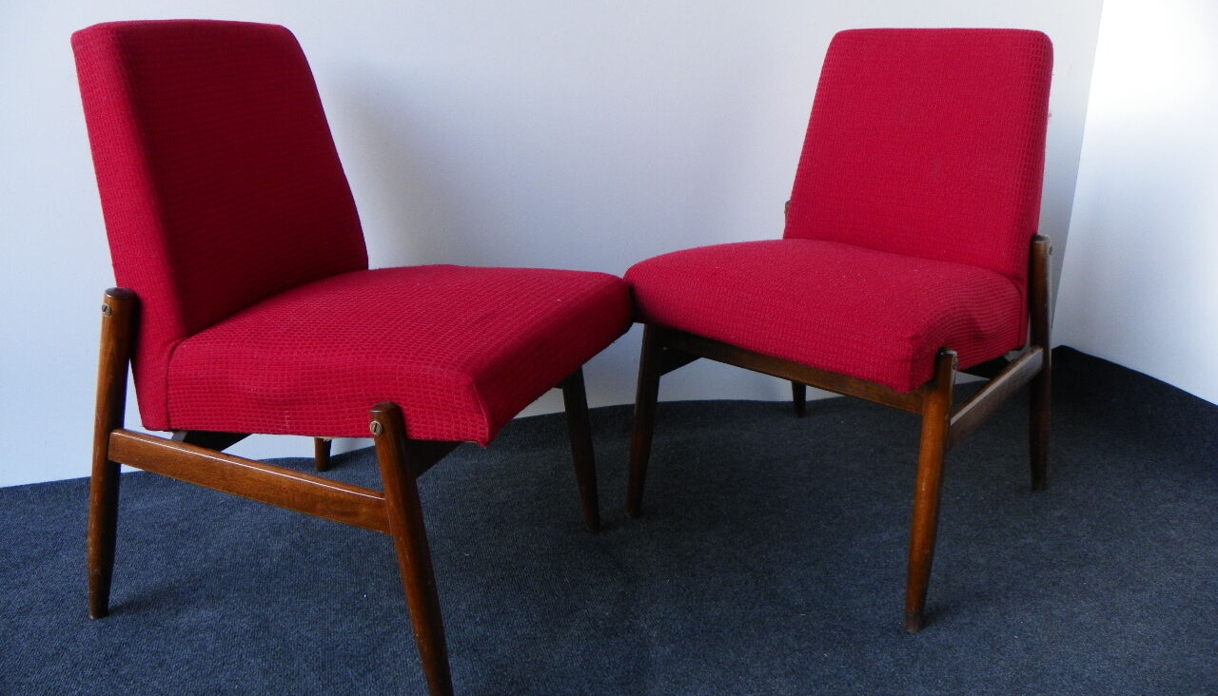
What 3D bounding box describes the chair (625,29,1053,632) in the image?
[{"bbox_3d":[0.403,-0.096,1.476,0.513,0.786,0.633,16,24,37],"label":"chair"}]

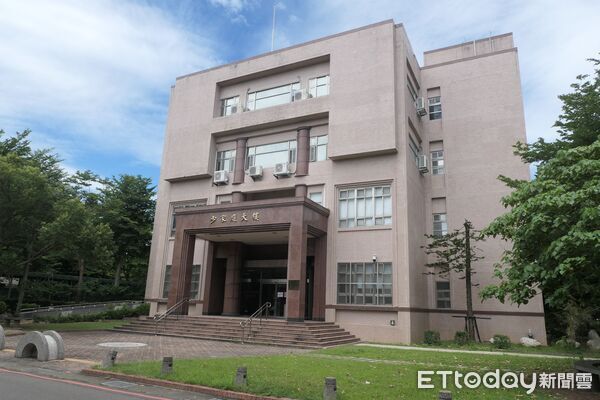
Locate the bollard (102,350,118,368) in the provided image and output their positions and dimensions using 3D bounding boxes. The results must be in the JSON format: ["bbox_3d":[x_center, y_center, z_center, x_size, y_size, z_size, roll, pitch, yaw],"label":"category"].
[{"bbox_3d":[-4.461,3.749,9.419,0.230,0.370,0.230,24,-14,-18],"label":"bollard"}]

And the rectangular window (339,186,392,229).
[{"bbox_3d":[3.492,0.448,21.638,3.010,2.202,0.150,-5,-16,26],"label":"rectangular window"}]

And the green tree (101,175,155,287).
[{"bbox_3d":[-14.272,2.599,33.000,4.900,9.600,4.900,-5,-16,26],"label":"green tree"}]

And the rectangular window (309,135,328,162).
[{"bbox_3d":[1.107,-2.975,23.315,1.400,1.559,0.130,-5,-16,26],"label":"rectangular window"}]

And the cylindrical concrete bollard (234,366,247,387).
[{"bbox_3d":[-1.206,3.637,8.220,0.233,0.377,0.233,-5,-16,26],"label":"cylindrical concrete bollard"}]

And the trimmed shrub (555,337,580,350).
[{"bbox_3d":[13.301,7.077,19.876,1.137,0.626,1.044,-5,-16,26],"label":"trimmed shrub"}]

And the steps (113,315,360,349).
[{"bbox_3d":[-3.144,6.461,20.260,11.264,0.777,5.220,-5,-16,26],"label":"steps"}]

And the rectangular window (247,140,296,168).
[{"bbox_3d":[-1.813,-2.885,25.991,3.898,1.612,0.116,-5,-16,26],"label":"rectangular window"}]

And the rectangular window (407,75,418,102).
[{"bbox_3d":[7.172,-6.689,25.537,0.128,1.624,3.538,-5,-16,26],"label":"rectangular window"}]

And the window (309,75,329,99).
[{"bbox_3d":[1.277,-6.765,24.216,1.420,1.380,0.130,-5,-16,26],"label":"window"}]

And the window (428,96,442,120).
[{"bbox_3d":[9.233,-6.224,27.264,0.812,1.647,0.139,-5,-16,26],"label":"window"}]

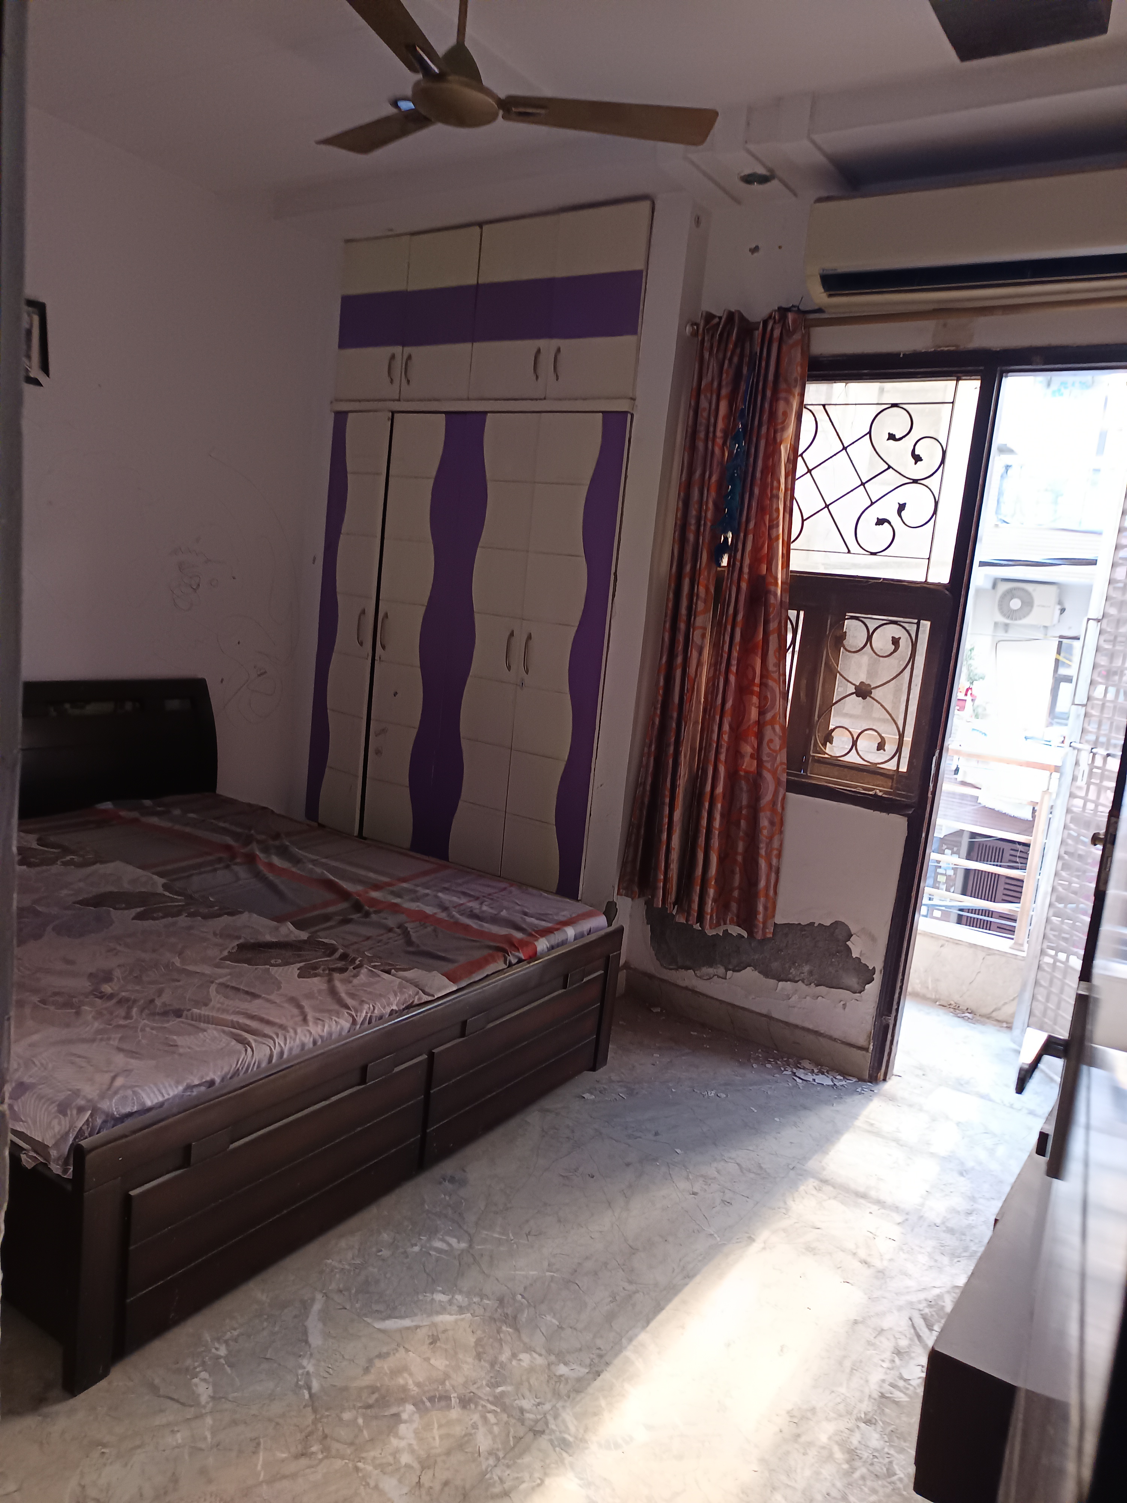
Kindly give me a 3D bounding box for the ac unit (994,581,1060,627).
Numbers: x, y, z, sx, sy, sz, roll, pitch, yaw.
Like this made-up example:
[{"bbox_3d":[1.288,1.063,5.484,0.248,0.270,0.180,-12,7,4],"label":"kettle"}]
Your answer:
[{"bbox_3d":[6.573,-2.082,14.796,0.790,0.550,0.300,12,11,33],"label":"ac unit"}]

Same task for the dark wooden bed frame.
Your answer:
[{"bbox_3d":[-1.160,0.435,3.139,2.027,1.008,1.860,12,11,33],"label":"dark wooden bed frame"}]

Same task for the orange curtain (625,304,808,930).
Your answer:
[{"bbox_3d":[0.577,-0.426,3.581,0.589,2.075,0.147,12,11,33],"label":"orange curtain"}]

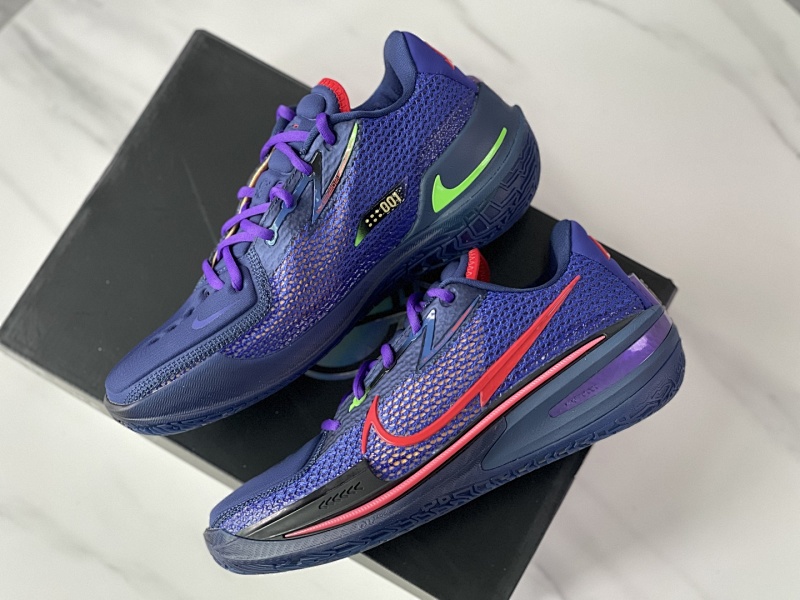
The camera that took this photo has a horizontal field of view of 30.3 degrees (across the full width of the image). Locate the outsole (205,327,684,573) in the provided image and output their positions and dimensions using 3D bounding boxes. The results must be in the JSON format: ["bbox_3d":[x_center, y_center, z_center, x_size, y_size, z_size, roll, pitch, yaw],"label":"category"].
[{"bbox_3d":[0.032,0.095,0.871,0.298,0.107,0.046,-22,75,-7],"label":"outsole"}]

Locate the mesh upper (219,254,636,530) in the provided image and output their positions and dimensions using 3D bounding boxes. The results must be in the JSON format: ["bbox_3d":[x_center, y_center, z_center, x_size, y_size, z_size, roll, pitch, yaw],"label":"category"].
[{"bbox_3d":[0.015,0.056,0.882,0.285,0.098,0.085,-22,75,-7],"label":"mesh upper"}]

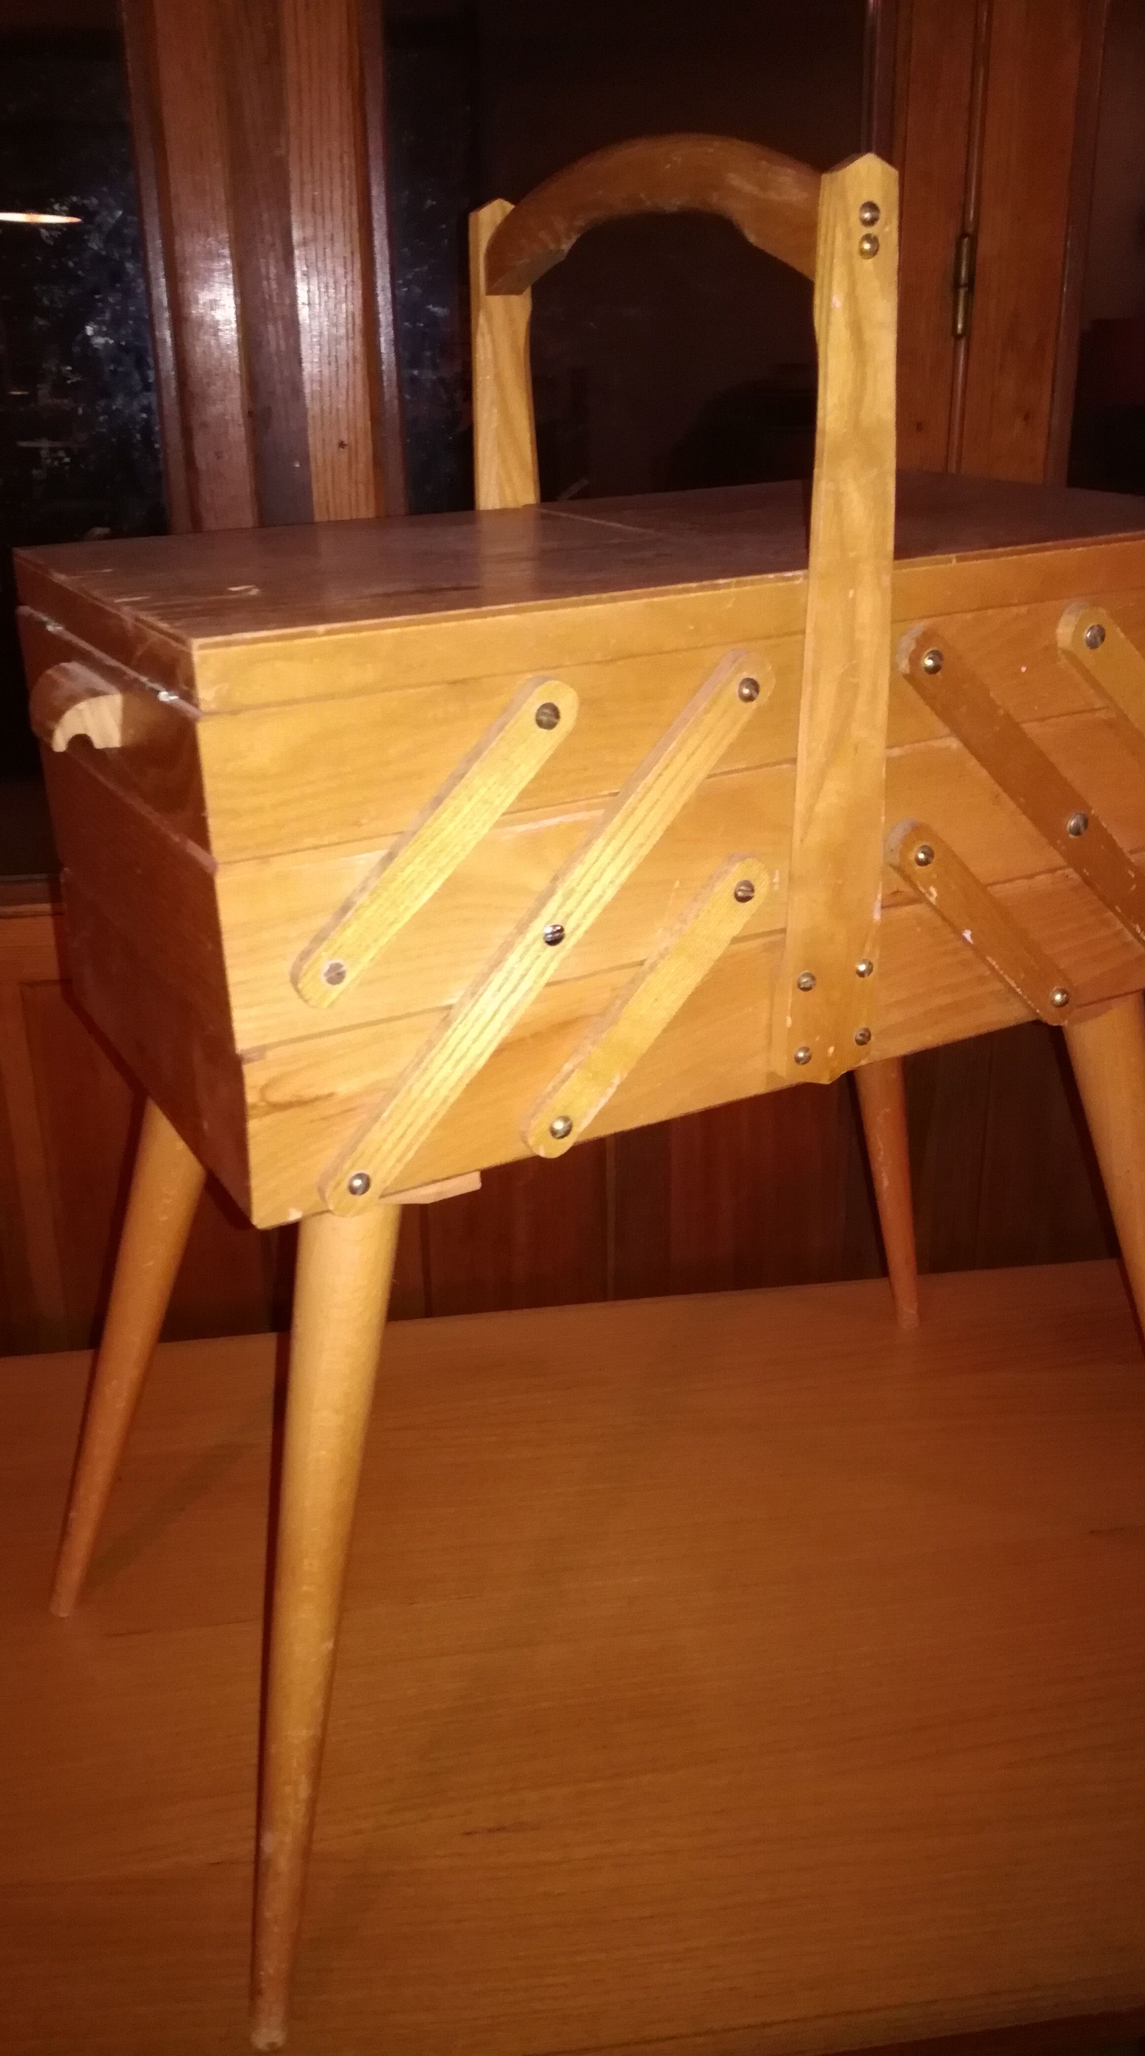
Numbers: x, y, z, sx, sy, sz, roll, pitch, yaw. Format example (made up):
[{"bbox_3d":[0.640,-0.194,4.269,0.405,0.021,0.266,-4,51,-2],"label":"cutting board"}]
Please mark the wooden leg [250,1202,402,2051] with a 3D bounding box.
[{"bbox_3d":[-0.096,0.218,0.585,0.036,0.351,0.036,1,12,-31],"label":"wooden leg"}]

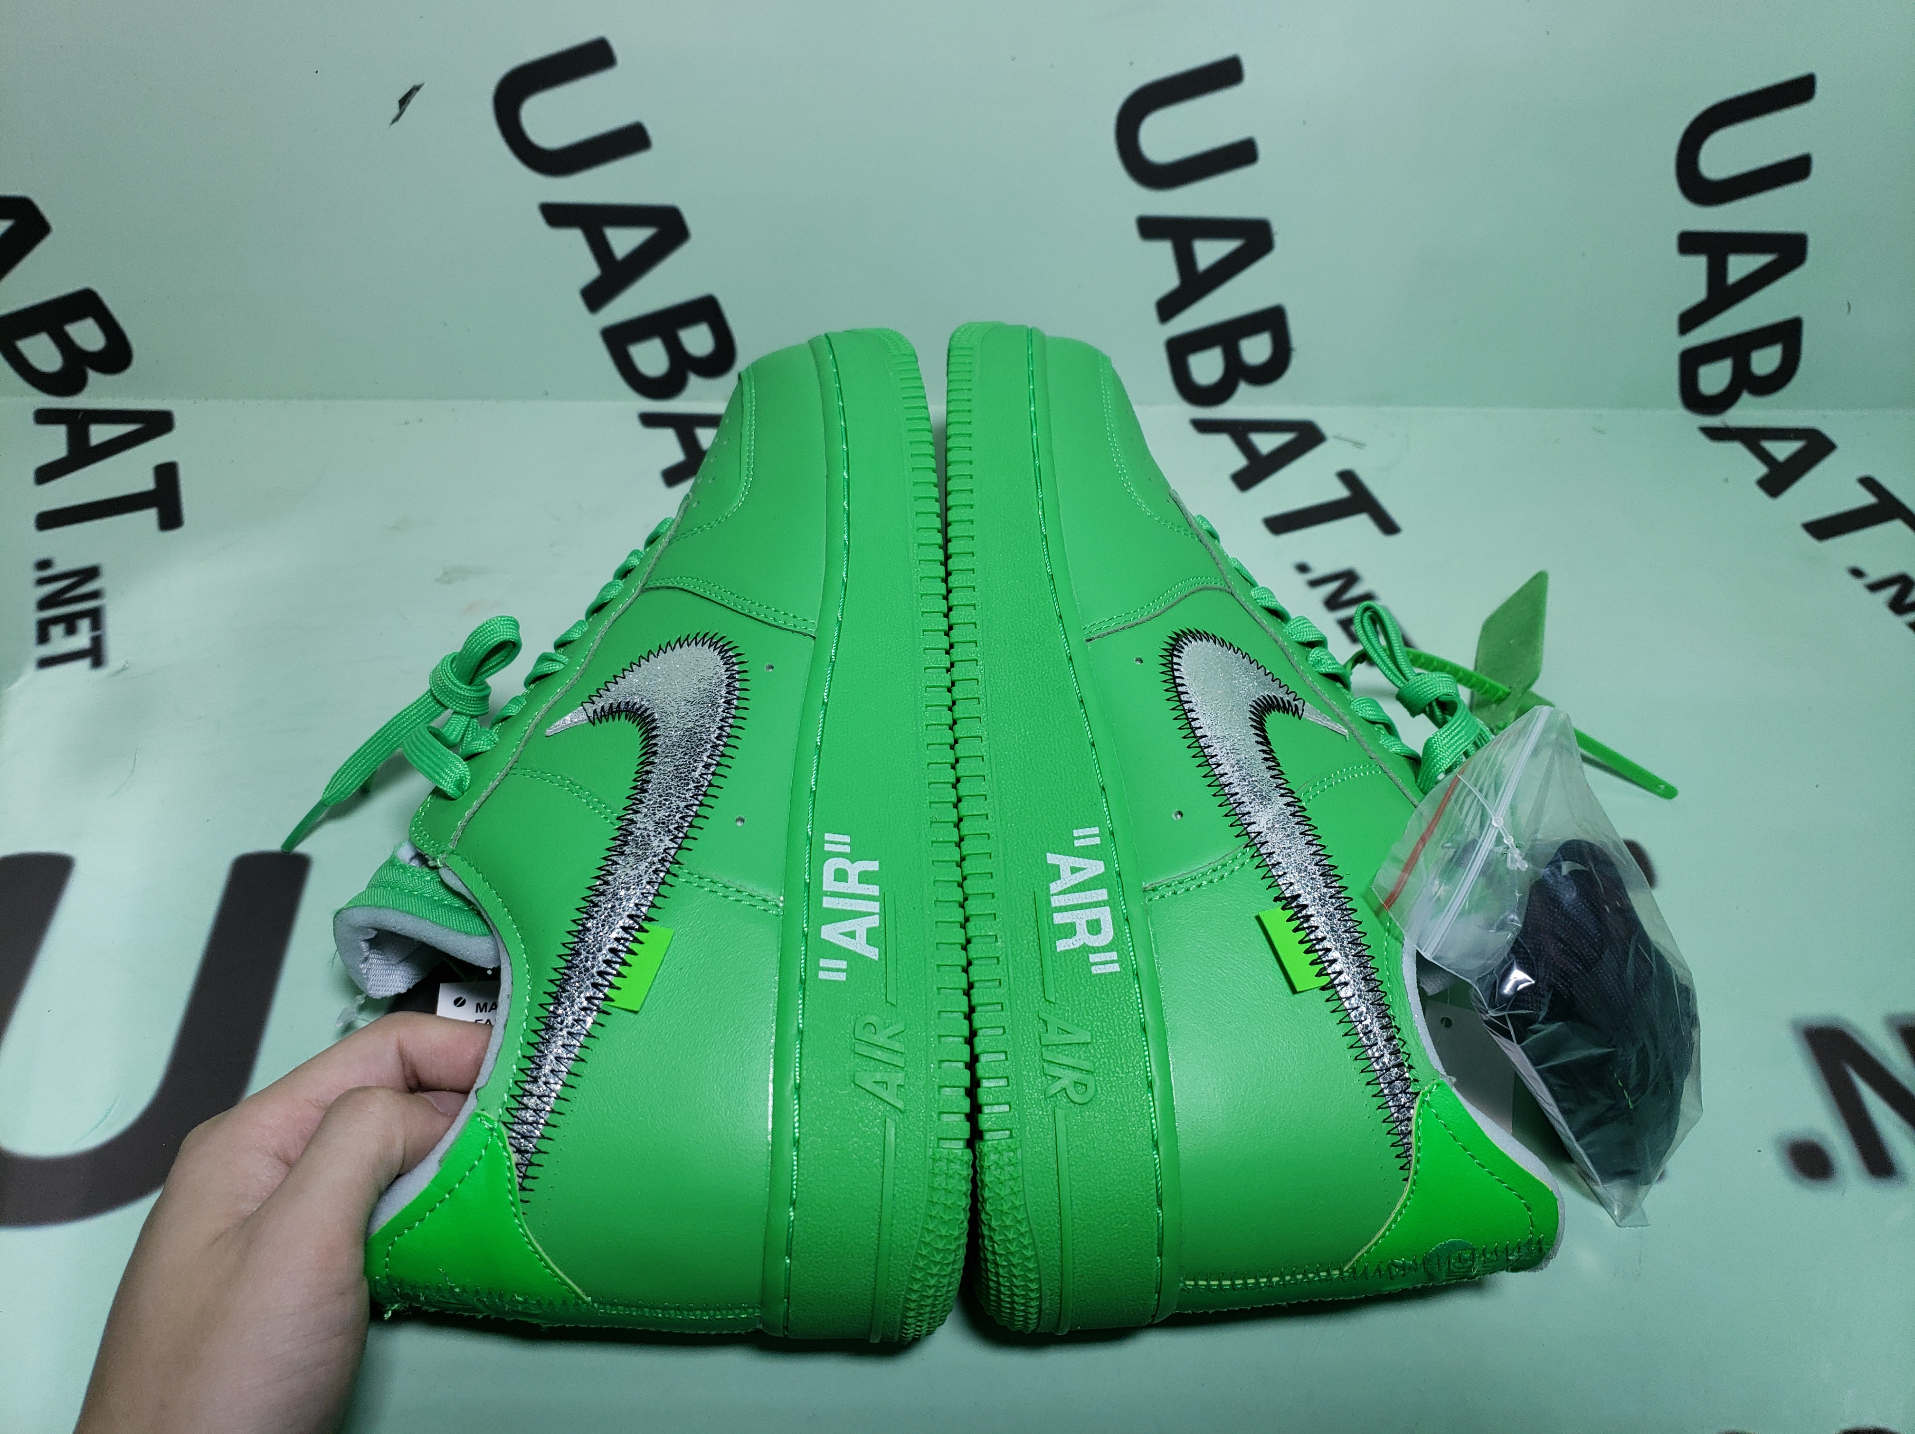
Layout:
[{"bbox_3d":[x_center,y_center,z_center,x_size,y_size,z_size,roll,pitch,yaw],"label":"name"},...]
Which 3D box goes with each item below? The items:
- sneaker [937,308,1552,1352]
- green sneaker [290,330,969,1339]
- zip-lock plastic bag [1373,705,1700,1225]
[{"bbox_3d":[0.068,0.004,0.391,0.135,0.110,0.300,-5,58,1],"label":"sneaker"},{"bbox_3d":[-0.078,0.005,0.385,0.140,0.110,0.300,4,57,-10],"label":"green sneaker"},{"bbox_3d":[0.149,0.062,0.361,0.075,0.120,0.033,-42,21,-26],"label":"zip-lock plastic bag"}]

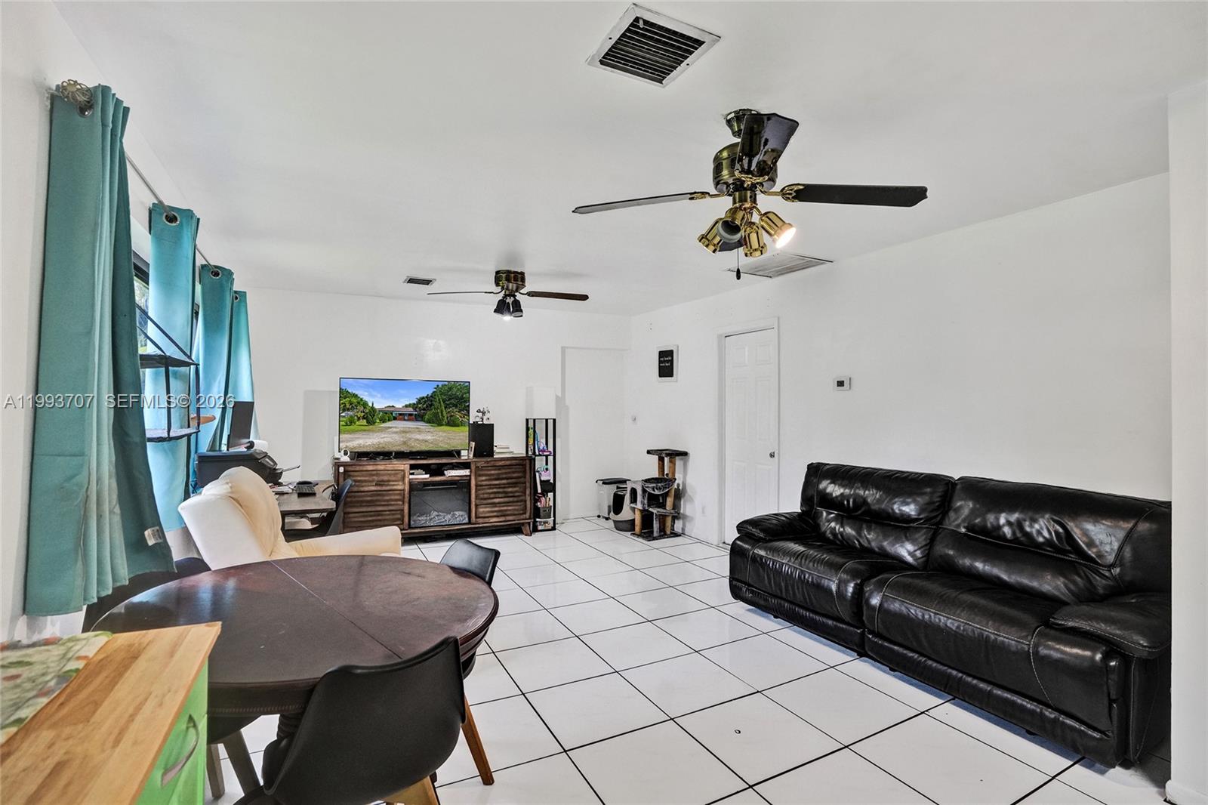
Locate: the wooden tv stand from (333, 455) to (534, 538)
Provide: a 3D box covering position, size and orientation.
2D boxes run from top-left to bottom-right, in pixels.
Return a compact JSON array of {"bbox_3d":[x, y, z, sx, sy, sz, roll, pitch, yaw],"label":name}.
[{"bbox_3d":[-1.681,0.986,5.435,1.869,0.824,0.412,0,0,-28],"label":"wooden tv stand"}]

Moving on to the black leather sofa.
[{"bbox_3d":[1.687,0.902,3.001,0.854,0.955,2.050,0,0,-28],"label":"black leather sofa"}]

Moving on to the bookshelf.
[{"bbox_3d":[-0.685,0.783,5.961,0.216,1.236,0.211,0,0,-28],"label":"bookshelf"}]

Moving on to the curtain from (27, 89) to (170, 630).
[{"bbox_3d":[-1.367,-0.140,1.473,0.211,1.347,0.382,0,0,-28],"label":"curtain"}]

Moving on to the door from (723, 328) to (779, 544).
[{"bbox_3d":[1.325,0.379,4.899,0.050,2.030,0.653,0,0,-28],"label":"door"}]

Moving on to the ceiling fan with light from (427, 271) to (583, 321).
[{"bbox_3d":[-0.776,-0.867,4.357,1.306,0.392,1.306,0,0,-8],"label":"ceiling fan with light"}]

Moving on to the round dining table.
[{"bbox_3d":[-0.894,0.987,1.646,1.095,0.764,1.095,0,0,0],"label":"round dining table"}]

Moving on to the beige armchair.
[{"bbox_3d":[-1.562,0.860,2.817,0.985,1.035,0.814,0,0,-28],"label":"beige armchair"}]

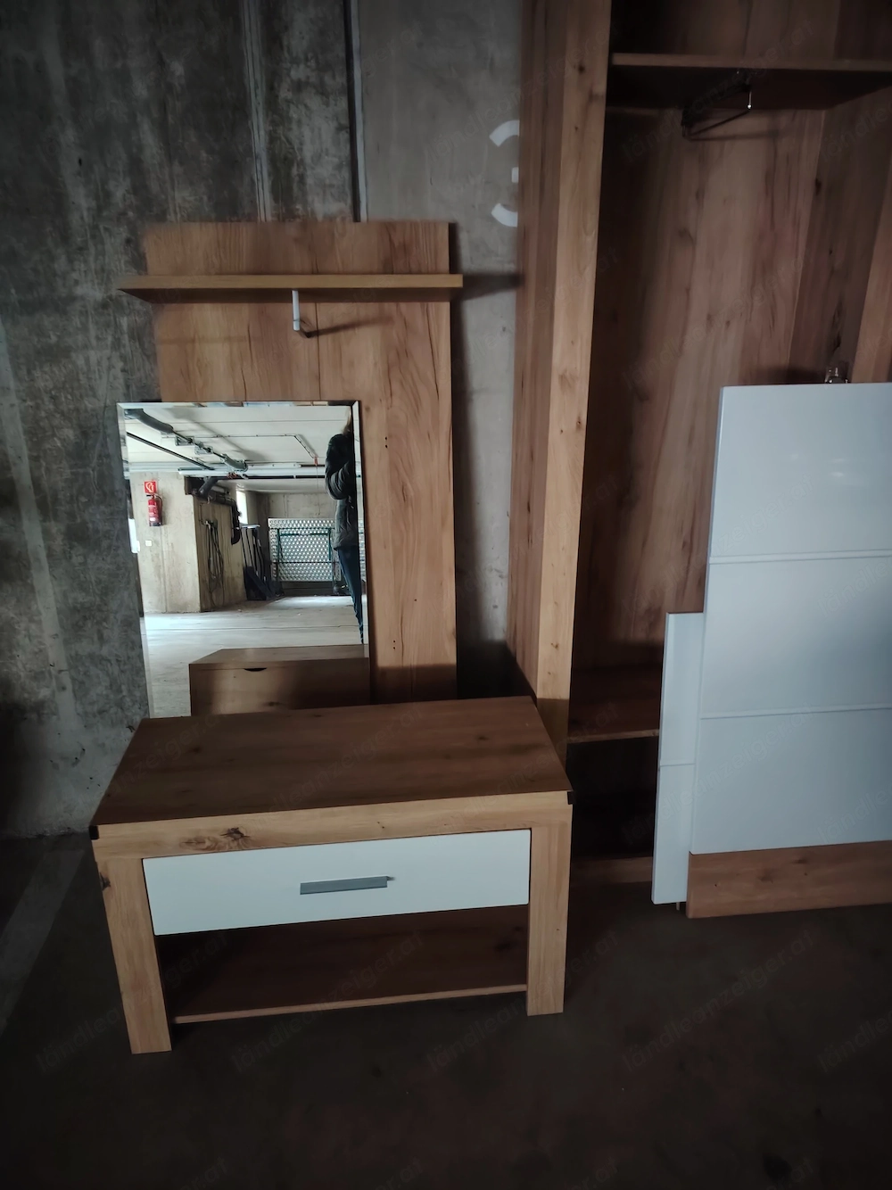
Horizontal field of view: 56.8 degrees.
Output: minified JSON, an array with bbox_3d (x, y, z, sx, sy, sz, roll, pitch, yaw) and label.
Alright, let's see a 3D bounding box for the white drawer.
[{"bbox_3d":[-0.206,0.477,1.672,0.699,0.169,0.340,-3,20,-6],"label":"white drawer"}]

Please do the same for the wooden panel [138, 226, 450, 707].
[{"bbox_3d":[-0.308,-0.074,2.014,0.663,1.538,0.022,-3,15,-5],"label":"wooden panel"}]

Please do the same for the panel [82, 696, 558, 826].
[{"bbox_3d":[-0.210,0.330,1.651,0.850,0.033,0.382,-3,20,-6],"label":"panel"}]

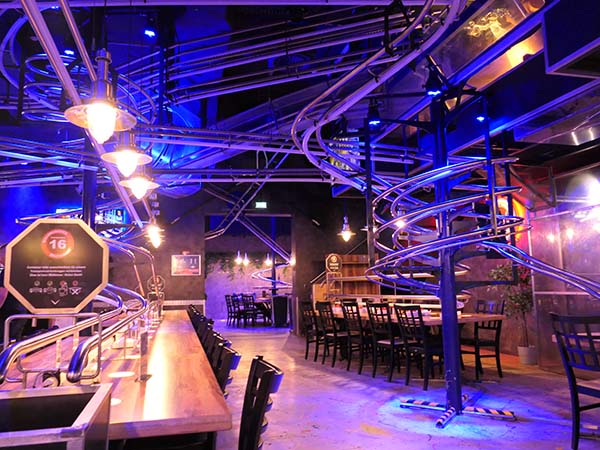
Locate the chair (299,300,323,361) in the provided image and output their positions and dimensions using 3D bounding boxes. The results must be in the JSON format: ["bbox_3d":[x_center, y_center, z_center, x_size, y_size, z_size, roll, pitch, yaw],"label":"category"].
[{"bbox_3d":[0.296,1.686,7.500,0.480,0.930,0.420,4,-9,-27],"label":"chair"}]

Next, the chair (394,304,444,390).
[{"bbox_3d":[1.443,1.394,5.423,0.480,0.930,0.420,4,-9,-27],"label":"chair"}]

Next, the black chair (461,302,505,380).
[{"bbox_3d":[2.319,1.471,6.030,0.480,0.930,0.420,3,-9,-25],"label":"black chair"}]

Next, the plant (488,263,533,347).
[{"bbox_3d":[3.204,1.220,7.222,0.580,1.280,0.520,-5,-9,28],"label":"plant"}]

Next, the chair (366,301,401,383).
[{"bbox_3d":[1.150,1.465,5.928,0.480,0.930,0.420,4,-9,-27],"label":"chair"}]

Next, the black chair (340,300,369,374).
[{"bbox_3d":[0.862,1.538,6.442,0.480,0.930,0.420,4,-9,-27],"label":"black chair"}]

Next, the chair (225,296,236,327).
[{"bbox_3d":[-2.029,2.627,14.248,0.480,0.930,0.420,4,-9,-28],"label":"chair"}]

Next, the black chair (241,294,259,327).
[{"bbox_3d":[-1.369,2.548,13.705,0.420,0.930,0.480,-6,-9,35],"label":"black chair"}]

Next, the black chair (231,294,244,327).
[{"bbox_3d":[-1.776,2.586,13.964,0.480,0.930,0.420,5,-9,-34],"label":"black chair"}]

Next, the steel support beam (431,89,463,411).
[{"bbox_3d":[1.427,0.214,4.561,0.130,3.034,0.130,-5,-9,28],"label":"steel support beam"}]

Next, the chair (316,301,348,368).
[{"bbox_3d":[0.561,1.613,6.979,0.480,0.930,0.420,4,-9,-27],"label":"chair"}]

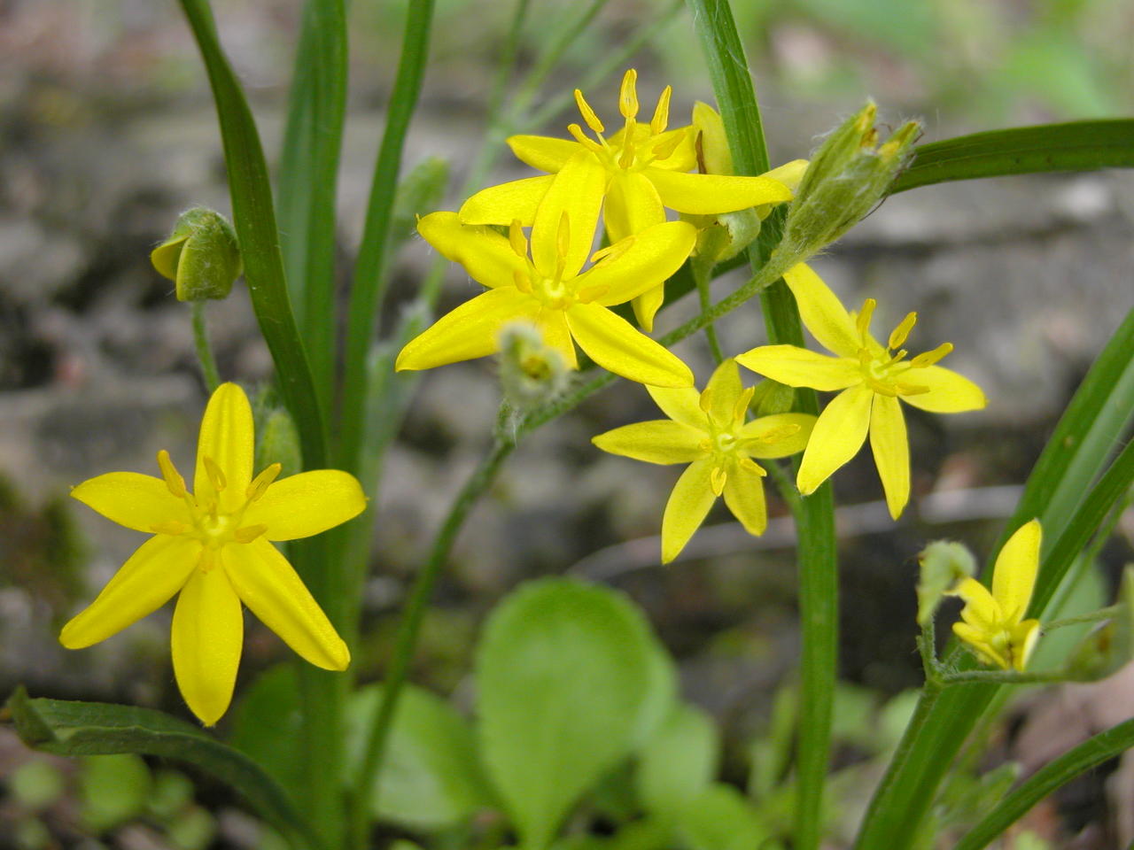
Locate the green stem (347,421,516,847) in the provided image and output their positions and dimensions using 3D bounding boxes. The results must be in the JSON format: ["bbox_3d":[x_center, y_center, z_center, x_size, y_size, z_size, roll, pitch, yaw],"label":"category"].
[{"bbox_3d":[-0.011,0.017,0.163,0.006,0.036,0.006,15,17,0],"label":"green stem"}]

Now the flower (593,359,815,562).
[{"bbox_3d":[0.011,0.003,0.171,0.018,0.017,0.009,-4,-16,-8],"label":"flower"}]

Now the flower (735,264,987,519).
[{"bbox_3d":[0.024,-0.003,0.168,0.018,0.020,0.009,-9,-15,-19],"label":"flower"}]

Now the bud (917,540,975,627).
[{"bbox_3d":[0.032,0.013,0.170,0.005,0.007,0.005,5,23,11],"label":"bud"}]

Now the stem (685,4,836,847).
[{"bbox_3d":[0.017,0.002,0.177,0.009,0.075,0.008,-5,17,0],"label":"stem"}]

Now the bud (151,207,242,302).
[{"bbox_3d":[-0.031,-0.014,0.170,0.007,0.007,0.007,11,25,24],"label":"bud"}]

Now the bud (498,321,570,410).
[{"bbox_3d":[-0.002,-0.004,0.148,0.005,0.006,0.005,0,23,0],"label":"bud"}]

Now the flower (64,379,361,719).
[{"bbox_3d":[-0.028,0.010,0.161,0.024,0.026,0.009,-4,-17,-8],"label":"flower"}]

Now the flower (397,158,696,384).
[{"bbox_3d":[-0.002,-0.012,0.161,0.024,0.011,0.019,-1,61,-2],"label":"flower"}]

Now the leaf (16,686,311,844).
[{"bbox_3d":[-0.033,0.028,0.168,0.025,0.011,0.011,0,23,0],"label":"leaf"}]

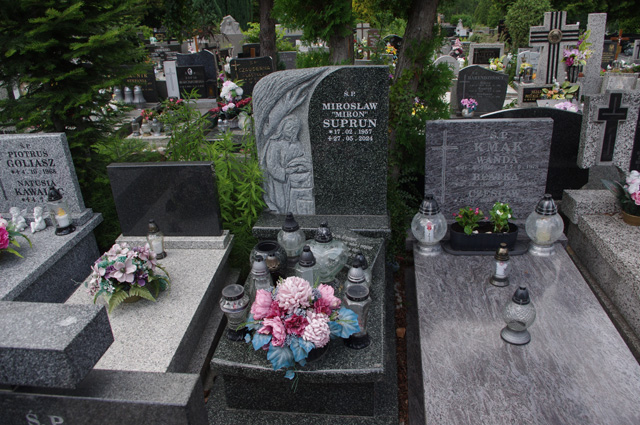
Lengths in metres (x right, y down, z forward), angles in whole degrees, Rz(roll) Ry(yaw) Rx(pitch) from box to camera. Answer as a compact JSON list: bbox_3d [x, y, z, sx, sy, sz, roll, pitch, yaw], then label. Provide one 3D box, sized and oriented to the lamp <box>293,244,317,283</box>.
[{"bbox_3d":[-0.072,0.273,2.166,0.100,0.265,0.100,0,23,7],"label":"lamp"}]

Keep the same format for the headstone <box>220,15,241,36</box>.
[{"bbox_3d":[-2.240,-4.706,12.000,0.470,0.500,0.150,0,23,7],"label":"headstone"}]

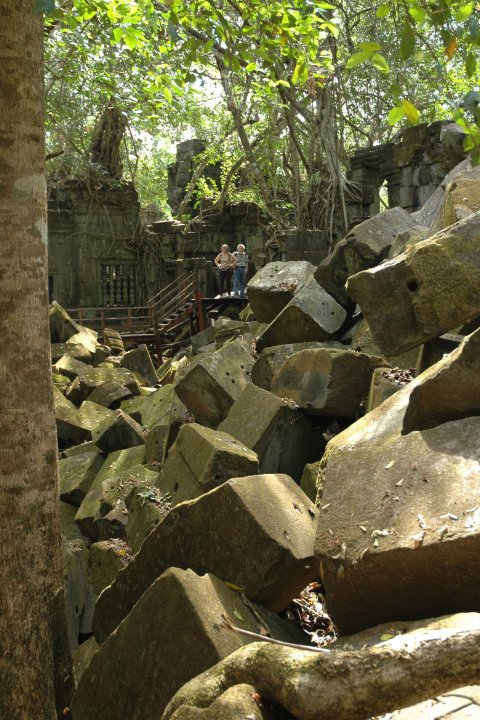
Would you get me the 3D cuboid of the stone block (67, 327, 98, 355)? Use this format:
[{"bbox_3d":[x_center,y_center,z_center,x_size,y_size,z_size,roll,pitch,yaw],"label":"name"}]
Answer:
[{"bbox_3d":[-3.963,-0.377,23.000,0.692,0.495,0.602,11,27,-13],"label":"stone block"}]

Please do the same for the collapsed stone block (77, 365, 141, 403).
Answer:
[{"bbox_3d":[-2.759,0.516,19.300,1.177,0.434,0.715,-2,27,-8],"label":"collapsed stone block"}]

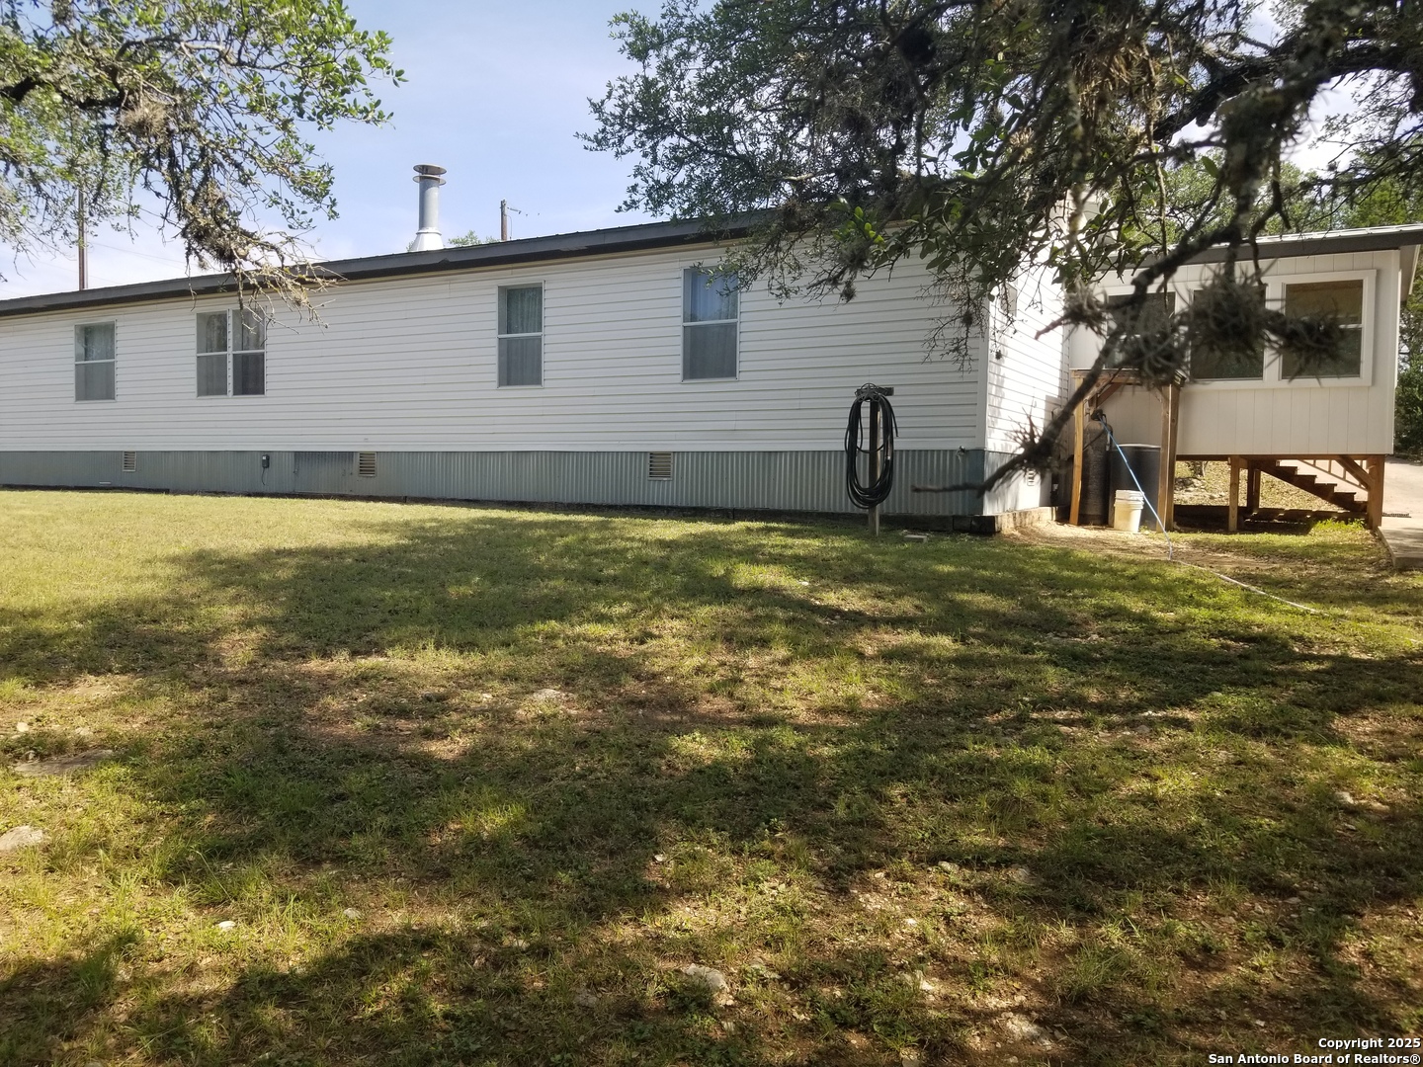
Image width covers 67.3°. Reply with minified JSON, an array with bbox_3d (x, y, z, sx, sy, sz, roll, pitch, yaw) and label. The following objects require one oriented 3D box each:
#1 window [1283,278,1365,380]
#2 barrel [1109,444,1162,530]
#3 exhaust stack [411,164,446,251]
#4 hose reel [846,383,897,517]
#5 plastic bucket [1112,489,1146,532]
[{"bbox_3d":[7.572,-2.519,13.277,0.872,1.212,0.090,2,3,28],"label":"window"},{"bbox_3d":[4.845,-0.527,12.200,0.600,0.980,0.600,3,3,29],"label":"barrel"},{"bbox_3d":[-4.283,-4.920,16.200,0.500,1.305,0.500,3,3,29],"label":"exhaust stack"},{"bbox_3d":[1.634,-0.849,10.950,0.510,1.369,0.240,3,3,29],"label":"hose reel"},{"bbox_3d":[4.589,-0.242,11.750,0.320,0.456,0.320,3,3,29],"label":"plastic bucket"}]

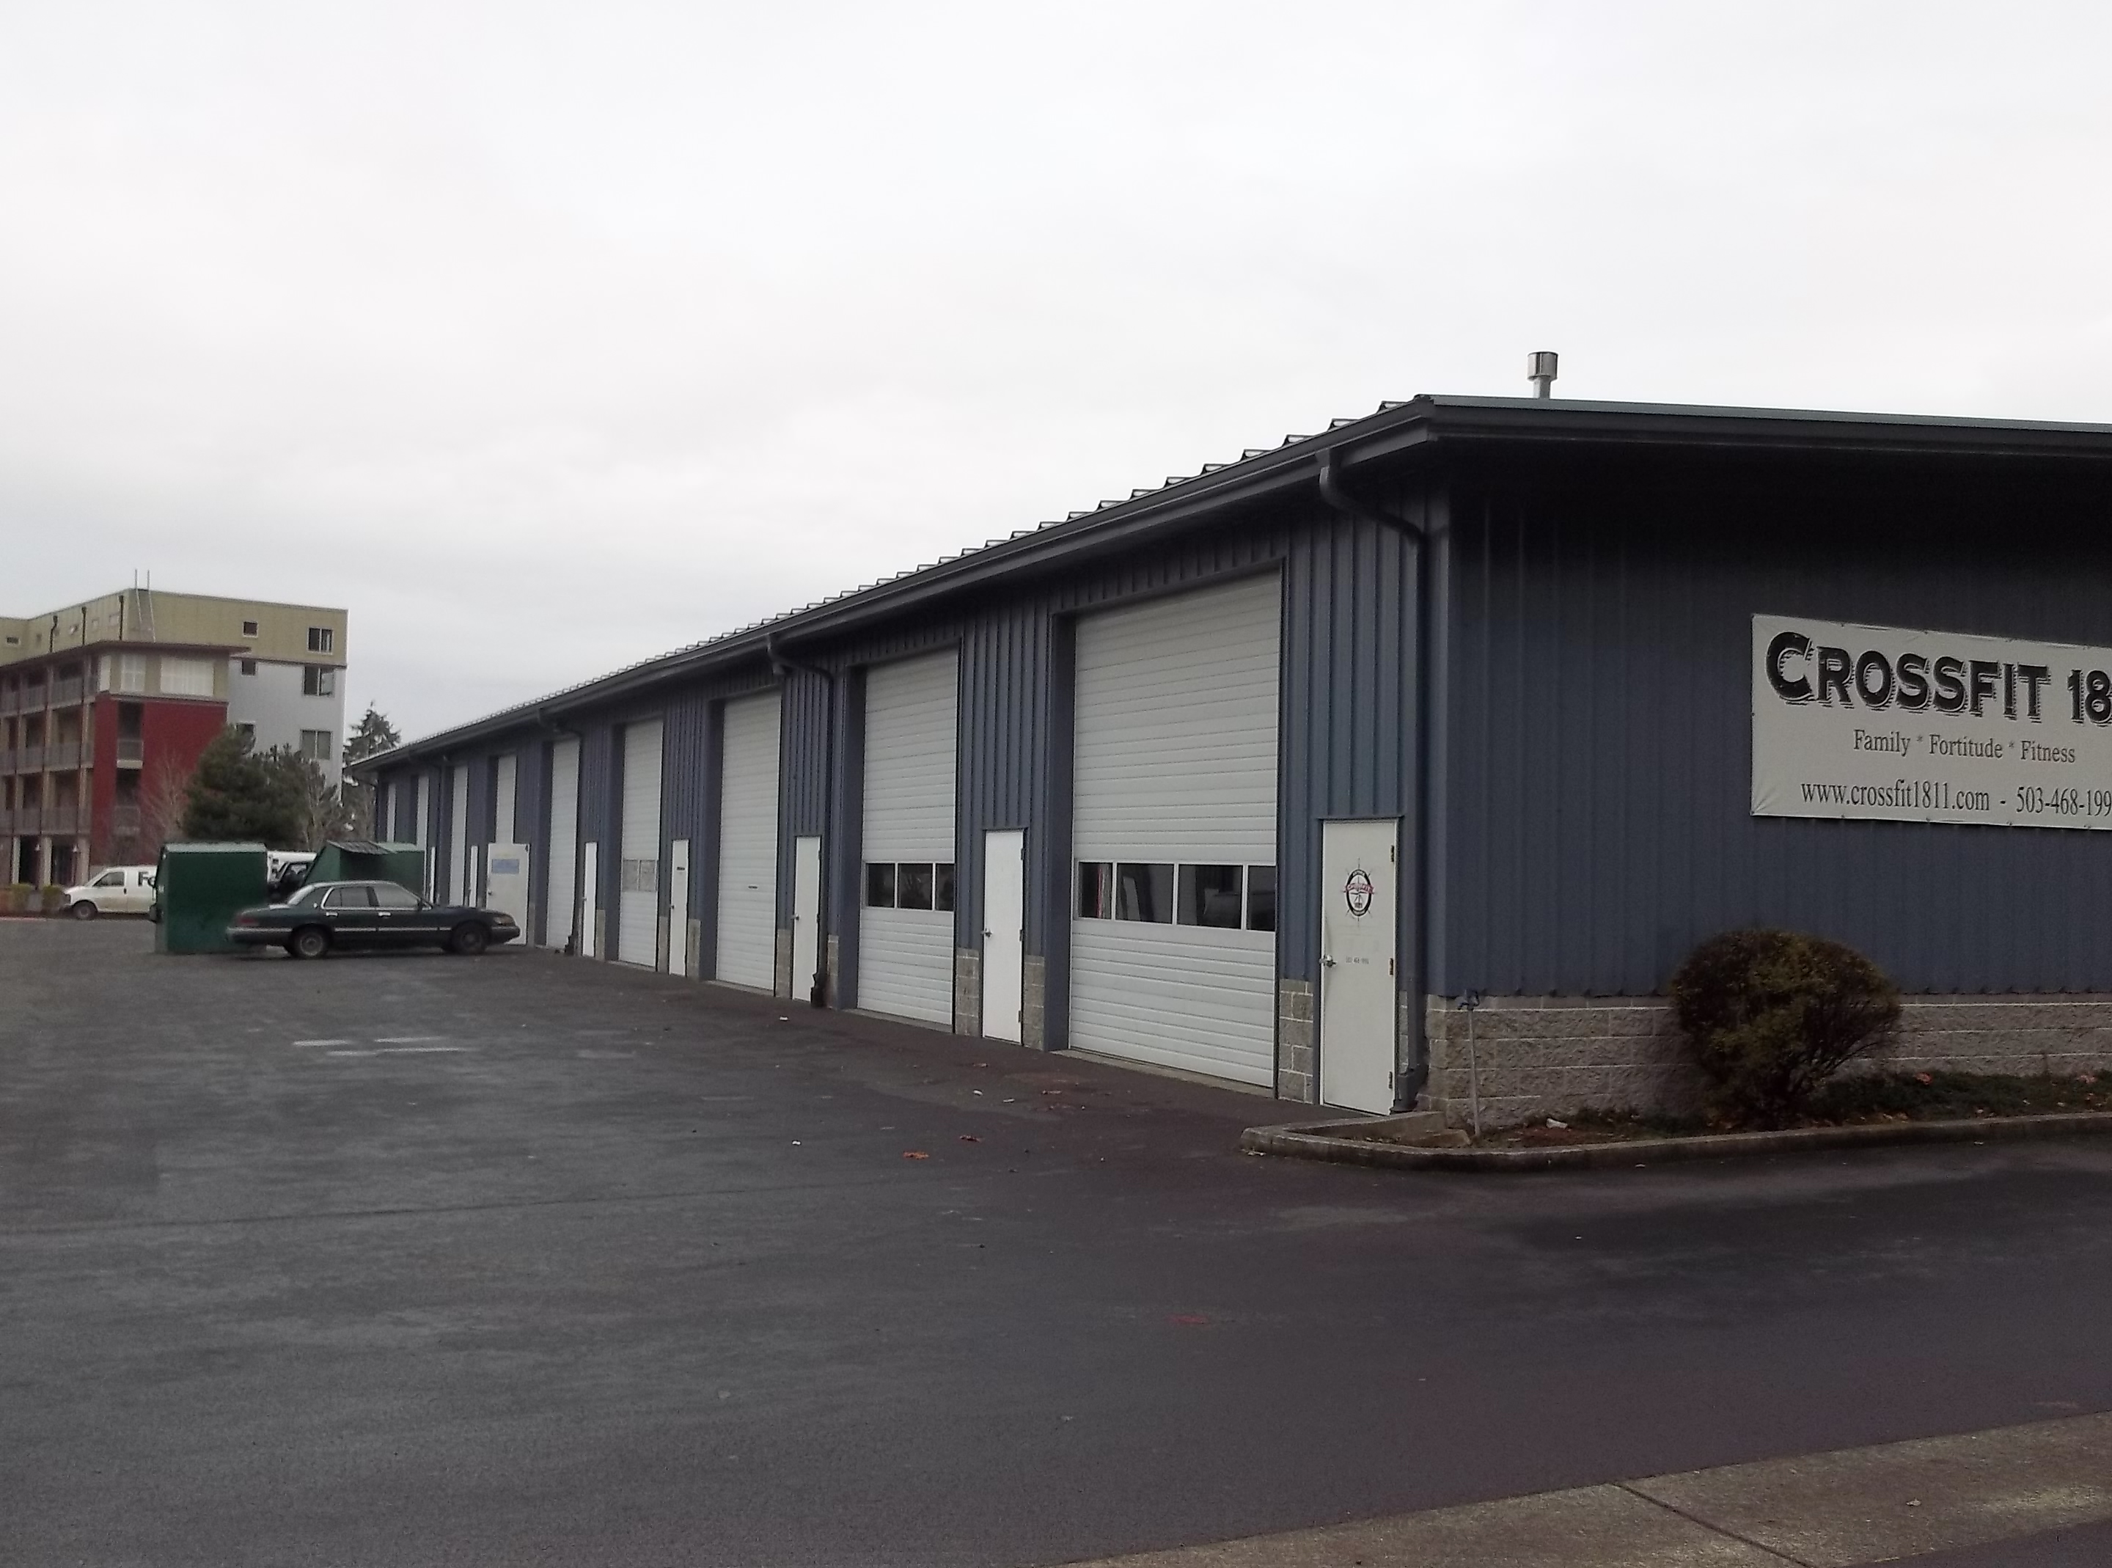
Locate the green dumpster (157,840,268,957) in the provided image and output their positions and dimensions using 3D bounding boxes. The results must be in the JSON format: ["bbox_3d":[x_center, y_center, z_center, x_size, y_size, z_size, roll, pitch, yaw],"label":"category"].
[{"bbox_3d":[-16.914,2.294,40.488,1.900,2.150,1.750,3,-3,-31],"label":"green dumpster"}]

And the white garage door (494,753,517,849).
[{"bbox_3d":[-12.652,1.459,46.482,0.100,4.220,3.660,2,-3,-25],"label":"white garage door"}]

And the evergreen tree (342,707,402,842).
[{"bbox_3d":[-40.882,1.118,119.731,5.500,11.594,5.500,2,-3,-25],"label":"evergreen tree"}]

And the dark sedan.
[{"bbox_3d":[-12.979,2.587,38.648,5.390,1.440,1.980,2,-3,-25],"label":"dark sedan"}]

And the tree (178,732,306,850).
[{"bbox_3d":[-35.197,1.606,86.815,5.600,8.000,5.400,2,-3,-25],"label":"tree"}]

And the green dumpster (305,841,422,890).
[{"bbox_3d":[-14.586,2.351,42.640,1.900,2.200,1.750,4,-4,-44],"label":"green dumpster"}]

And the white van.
[{"bbox_3d":[-35.758,4.270,78.650,5.690,2.080,2.010,2,-3,-25],"label":"white van"}]

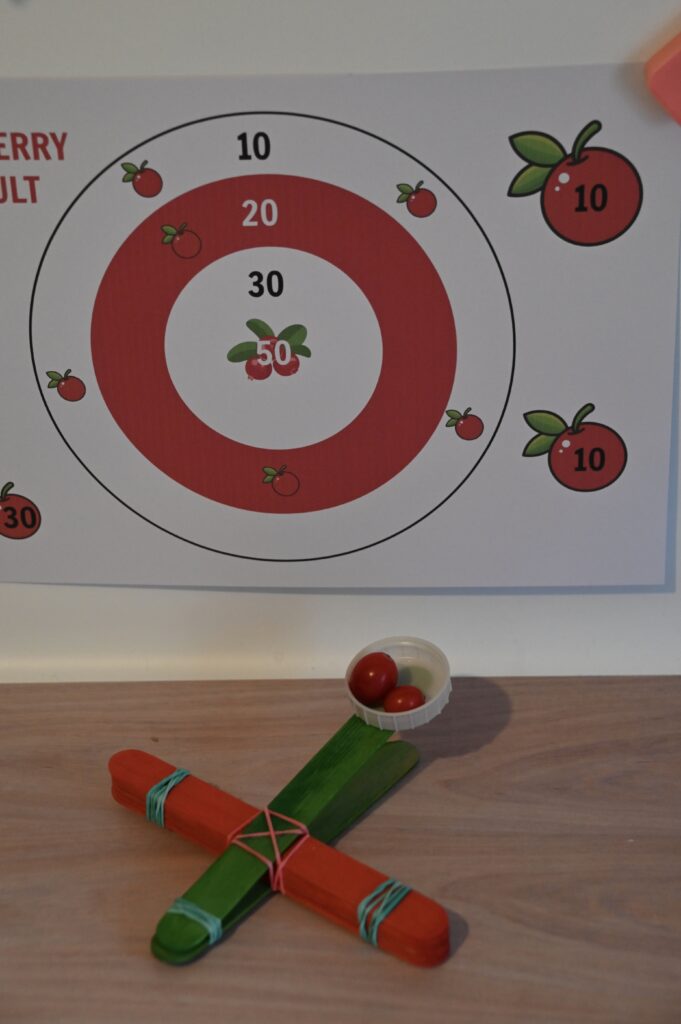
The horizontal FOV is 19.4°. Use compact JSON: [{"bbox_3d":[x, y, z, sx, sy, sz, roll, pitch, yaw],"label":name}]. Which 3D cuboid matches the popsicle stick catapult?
[{"bbox_3d":[-0.014,0.101,0.724,0.150,0.054,0.154,24,38,29],"label":"popsicle stick catapult"}]

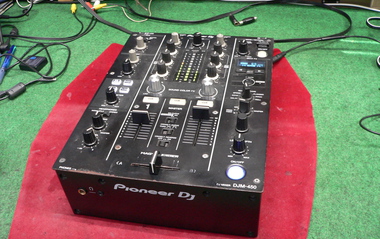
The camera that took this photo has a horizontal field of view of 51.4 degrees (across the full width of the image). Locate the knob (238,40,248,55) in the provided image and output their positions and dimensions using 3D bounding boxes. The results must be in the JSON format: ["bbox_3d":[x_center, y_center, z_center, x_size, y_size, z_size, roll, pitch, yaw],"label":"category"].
[{"bbox_3d":[0.083,-0.113,0.617,0.017,0.018,0.017,5,42,10],"label":"knob"}]

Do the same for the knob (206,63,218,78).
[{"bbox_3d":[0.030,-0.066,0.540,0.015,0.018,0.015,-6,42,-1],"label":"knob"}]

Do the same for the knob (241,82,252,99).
[{"bbox_3d":[0.073,-0.037,0.503,0.016,0.017,0.016,-7,41,-3],"label":"knob"}]

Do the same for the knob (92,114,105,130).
[{"bbox_3d":[-0.111,0.001,0.478,0.016,0.016,0.016,5,42,10],"label":"knob"}]

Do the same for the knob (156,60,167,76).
[{"bbox_3d":[-0.042,-0.076,0.585,0.017,0.019,0.017,5,42,10],"label":"knob"}]

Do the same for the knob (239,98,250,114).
[{"bbox_3d":[0.070,-0.017,0.510,0.017,0.017,0.017,5,42,10],"label":"knob"}]

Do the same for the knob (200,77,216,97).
[{"bbox_3d":[0.023,-0.044,0.515,0.017,0.018,0.017,5,42,10],"label":"knob"}]

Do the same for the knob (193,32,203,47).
[{"bbox_3d":[0.012,-0.121,0.605,0.015,0.018,0.015,-3,42,2],"label":"knob"}]

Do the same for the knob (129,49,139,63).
[{"bbox_3d":[-0.089,-0.100,0.618,0.017,0.017,0.017,5,42,10],"label":"knob"}]

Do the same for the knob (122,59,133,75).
[{"bbox_3d":[-0.090,-0.075,0.562,0.016,0.017,0.016,-3,41,2],"label":"knob"}]

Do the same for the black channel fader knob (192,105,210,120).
[{"bbox_3d":[0.015,-0.009,0.479,0.020,0.015,0.010,5,42,10],"label":"black channel fader knob"}]

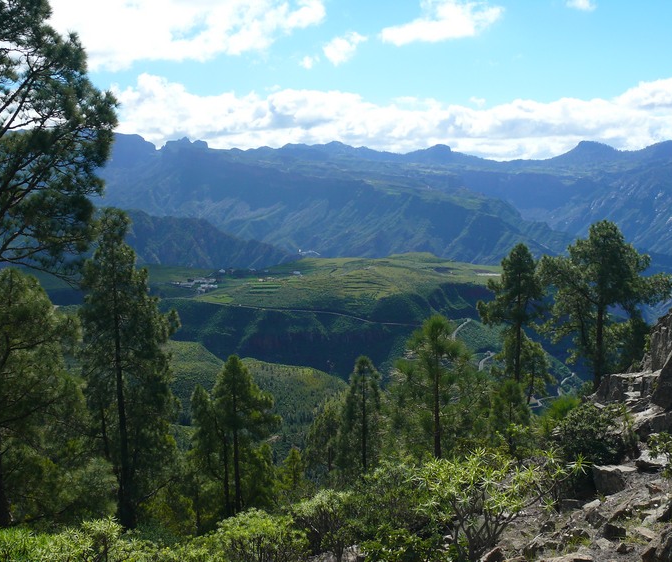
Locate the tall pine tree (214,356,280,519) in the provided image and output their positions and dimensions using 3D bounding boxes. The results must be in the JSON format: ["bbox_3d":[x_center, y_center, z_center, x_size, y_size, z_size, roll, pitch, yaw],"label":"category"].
[{"bbox_3d":[-5.460,9.410,45.390,4.010,10.090,4.010,0,7,0],"label":"tall pine tree"}]

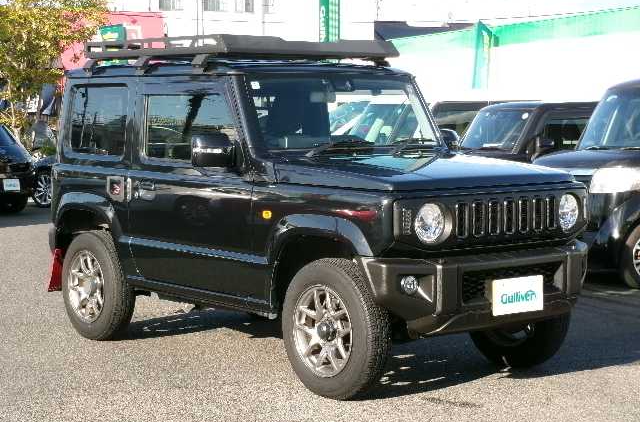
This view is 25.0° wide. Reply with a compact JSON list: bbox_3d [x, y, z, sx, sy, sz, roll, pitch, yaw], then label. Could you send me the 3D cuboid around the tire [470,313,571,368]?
[{"bbox_3d":[1.055,0.504,7.705,0.177,0.685,0.685,-4,5,-38],"label":"tire"}]

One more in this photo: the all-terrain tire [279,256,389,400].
[{"bbox_3d":[0.069,0.567,6.926,0.177,0.685,0.685,-4,5,-38],"label":"all-terrain tire"}]

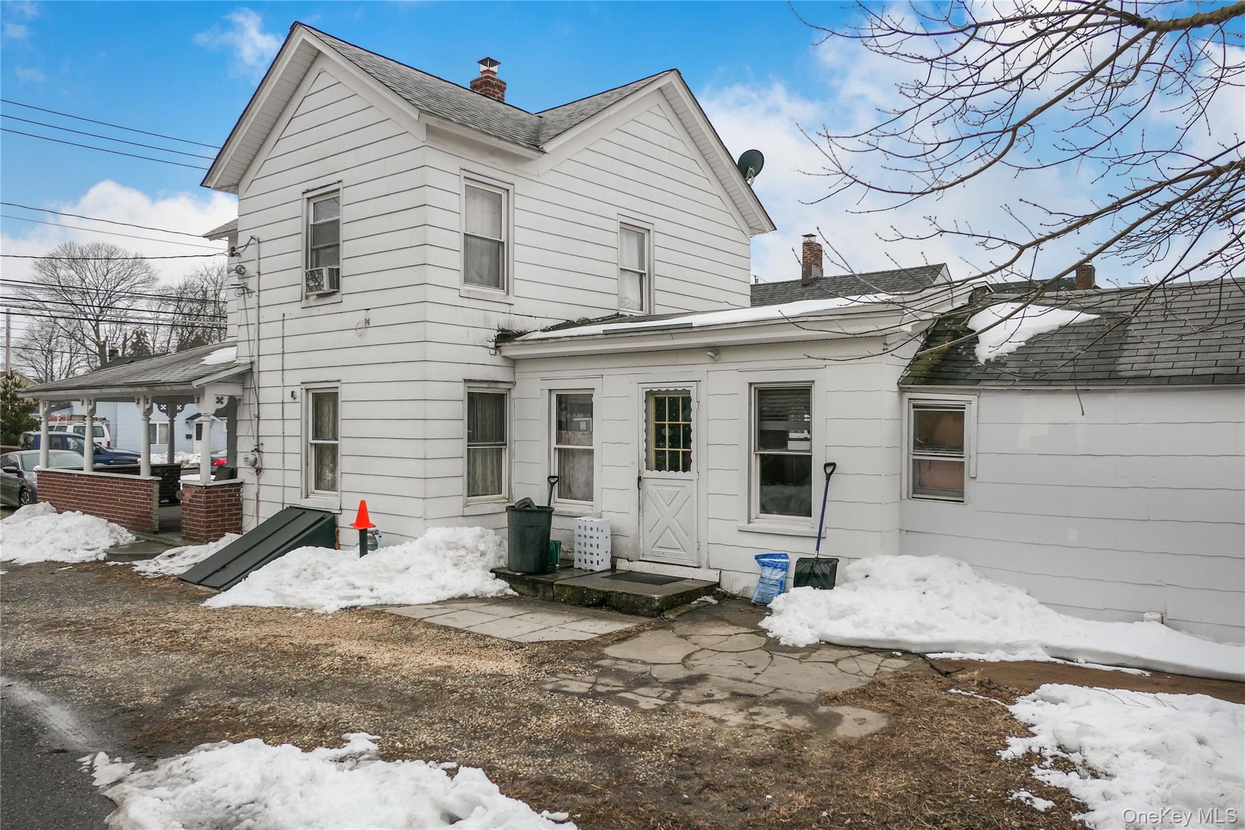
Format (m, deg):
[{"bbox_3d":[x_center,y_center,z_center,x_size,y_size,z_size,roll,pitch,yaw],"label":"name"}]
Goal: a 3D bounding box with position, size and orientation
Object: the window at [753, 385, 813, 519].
[{"bbox_3d":[1.643,0.387,8.568,0.687,1.370,0.110,0,0,36],"label":"window"}]

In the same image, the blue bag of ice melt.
[{"bbox_3d":[1.514,1.679,8.501,0.370,0.530,0.160,0,0,36],"label":"blue bag of ice melt"}]

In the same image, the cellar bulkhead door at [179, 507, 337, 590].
[{"bbox_3d":[-4.482,1.624,10.234,1.019,0.775,1.465,0,0,36],"label":"cellar bulkhead door"}]

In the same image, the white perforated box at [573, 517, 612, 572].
[{"bbox_3d":[-0.341,1.459,9.380,0.345,0.545,0.240,0,0,37],"label":"white perforated box"}]

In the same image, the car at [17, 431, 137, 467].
[{"bbox_3d":[-20.268,1.542,29.665,1.950,1.860,5.300,0,0,37],"label":"car"}]

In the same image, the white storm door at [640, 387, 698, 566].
[{"bbox_3d":[0.506,0.654,9.341,0.773,2.030,0.060,0,0,36],"label":"white storm door"}]

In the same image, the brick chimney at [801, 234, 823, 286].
[{"bbox_3d":[5.536,-4.526,24.200,0.360,1.450,0.580,0,0,36],"label":"brick chimney"}]

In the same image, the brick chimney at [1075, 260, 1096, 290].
[{"bbox_3d":[14.210,-4.260,25.500,0.450,1.000,0.480,0,0,36],"label":"brick chimney"}]

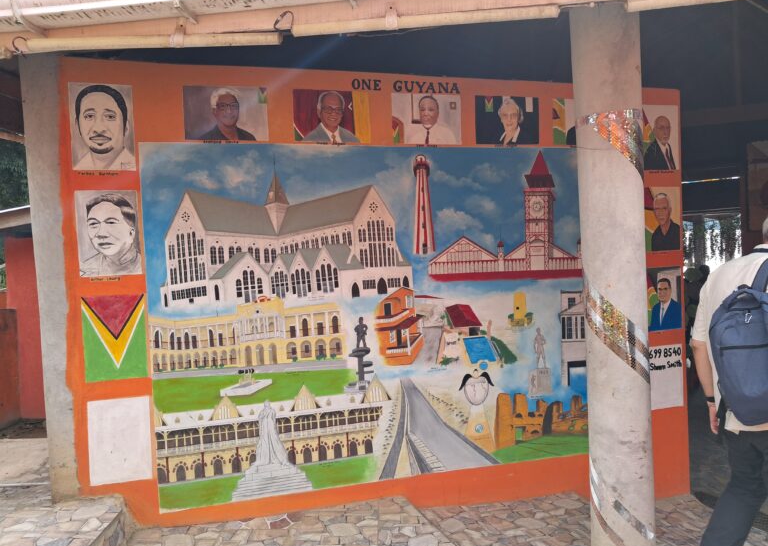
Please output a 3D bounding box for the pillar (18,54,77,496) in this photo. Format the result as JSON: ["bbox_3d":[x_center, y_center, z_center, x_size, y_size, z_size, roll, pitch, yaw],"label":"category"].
[{"bbox_3d":[-1.575,0.008,2.917,0.186,2.180,0.200,-3,2,-16],"label":"pillar"}]

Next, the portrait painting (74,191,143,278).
[{"bbox_3d":[-1.327,-0.192,2.893,0.278,0.409,0.025,-3,2,-16],"label":"portrait painting"}]

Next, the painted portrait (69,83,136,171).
[{"bbox_3d":[-1.350,-0.699,2.879,0.279,0.413,0.025,-3,2,-16],"label":"painted portrait"}]

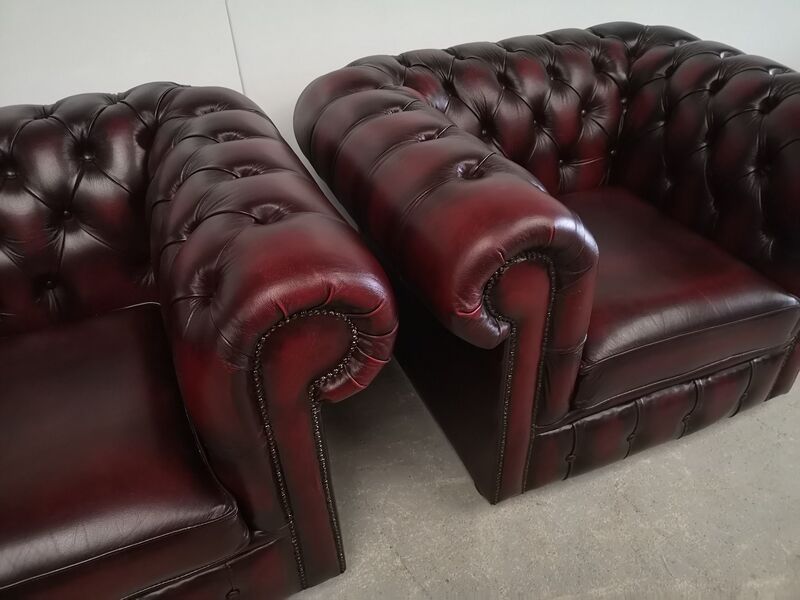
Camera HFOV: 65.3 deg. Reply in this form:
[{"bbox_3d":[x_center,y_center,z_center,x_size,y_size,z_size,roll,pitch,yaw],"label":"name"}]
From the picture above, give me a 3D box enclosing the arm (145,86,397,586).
[{"bbox_3d":[-0.297,0.014,1.290,0.264,0.702,0.876,-17,41,-18],"label":"arm"}]

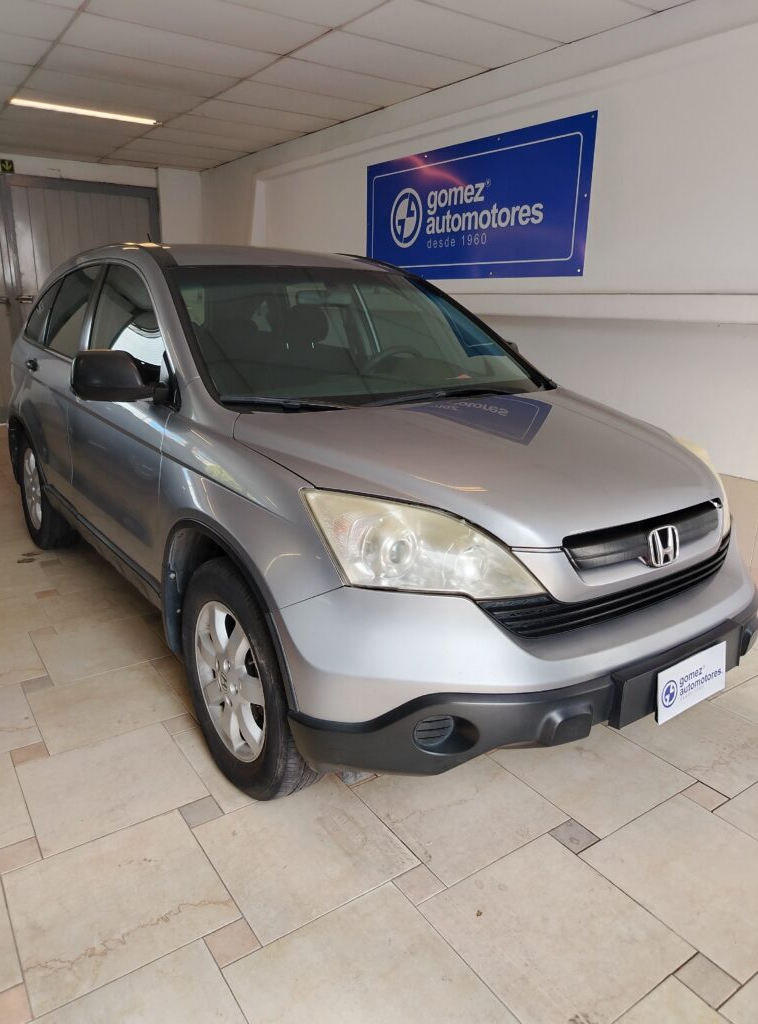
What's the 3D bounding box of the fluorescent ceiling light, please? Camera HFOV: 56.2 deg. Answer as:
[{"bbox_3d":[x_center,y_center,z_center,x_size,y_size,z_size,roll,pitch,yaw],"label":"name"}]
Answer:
[{"bbox_3d":[-2.404,-3.317,5.918,1.210,0.050,0.060,-10,20,-33],"label":"fluorescent ceiling light"}]

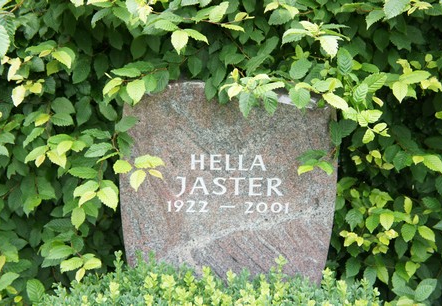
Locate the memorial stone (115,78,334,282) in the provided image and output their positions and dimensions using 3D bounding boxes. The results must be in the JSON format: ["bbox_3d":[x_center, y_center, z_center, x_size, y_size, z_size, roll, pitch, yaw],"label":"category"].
[{"bbox_3d":[0.025,0.102,2.009,0.576,0.608,0.140,1,14,4],"label":"memorial stone"}]

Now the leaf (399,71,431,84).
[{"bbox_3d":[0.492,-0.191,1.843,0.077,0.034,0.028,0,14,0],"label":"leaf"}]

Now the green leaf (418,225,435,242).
[{"bbox_3d":[0.564,0.221,1.997,0.047,0.047,0.028,0,14,0],"label":"green leaf"}]

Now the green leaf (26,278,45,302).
[{"bbox_3d":[-0.487,0.363,1.910,0.046,0.066,0.015,-11,-12,-14],"label":"green leaf"}]

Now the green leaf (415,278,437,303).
[{"bbox_3d":[0.573,0.385,2.038,0.064,0.064,0.028,0,14,0],"label":"green leaf"}]

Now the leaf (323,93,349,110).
[{"bbox_3d":[0.301,-0.134,1.900,0.081,0.018,0.039,31,48,14],"label":"leaf"}]

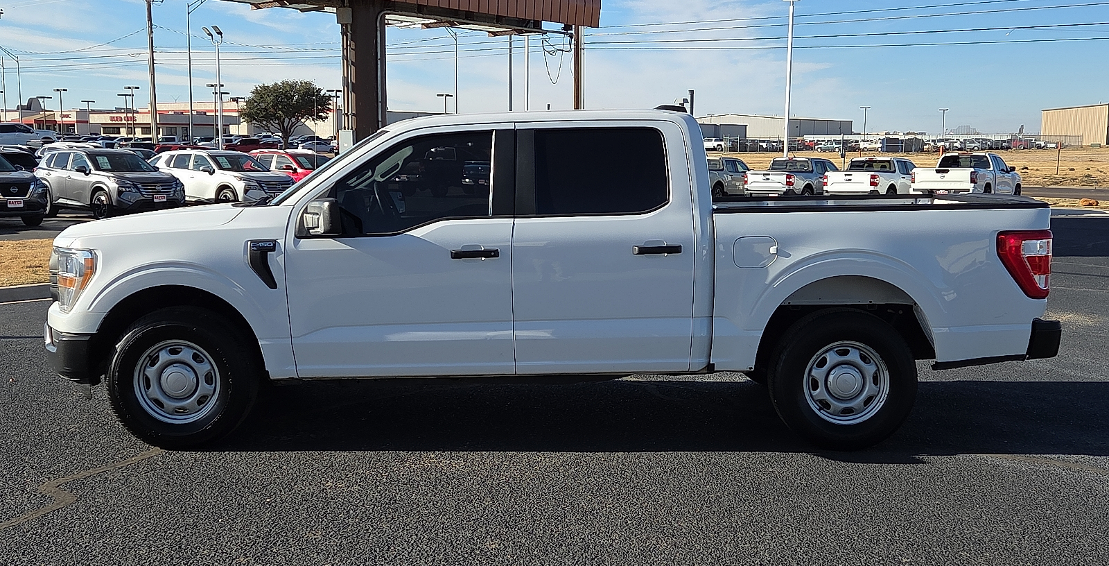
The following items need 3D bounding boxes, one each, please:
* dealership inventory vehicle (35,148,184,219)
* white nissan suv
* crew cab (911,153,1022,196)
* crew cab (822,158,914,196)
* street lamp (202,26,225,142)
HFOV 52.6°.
[{"bbox_3d":[-10.826,-2.394,27.116,4.650,1.690,1.850,6,9,40],"label":"dealership inventory vehicle"},{"bbox_3d":[-8.460,-2.565,28.620,4.640,1.690,1.860,6,9,38],"label":"white nissan suv"},{"bbox_3d":[12.220,-2.945,32.900,1.880,1.800,5.300,5,9,36],"label":"crew cab"},{"bbox_3d":[10.851,-3.368,36.963,1.860,1.745,5.070,6,9,40],"label":"crew cab"},{"bbox_3d":[-19.063,-10.085,63.073,0.900,8.480,1.250,-5,9,-34],"label":"street lamp"}]

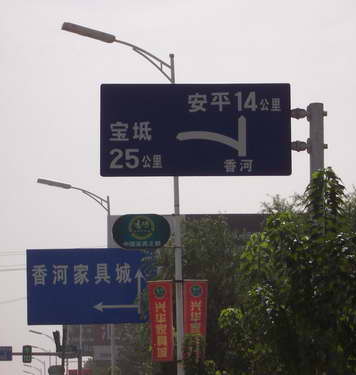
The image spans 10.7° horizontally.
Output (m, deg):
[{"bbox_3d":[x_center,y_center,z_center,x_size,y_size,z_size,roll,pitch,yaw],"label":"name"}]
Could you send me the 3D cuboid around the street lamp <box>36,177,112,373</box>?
[{"bbox_3d":[-3.099,4.099,57.508,2.244,8.756,0.350,-1,-7,-5],"label":"street lamp"}]

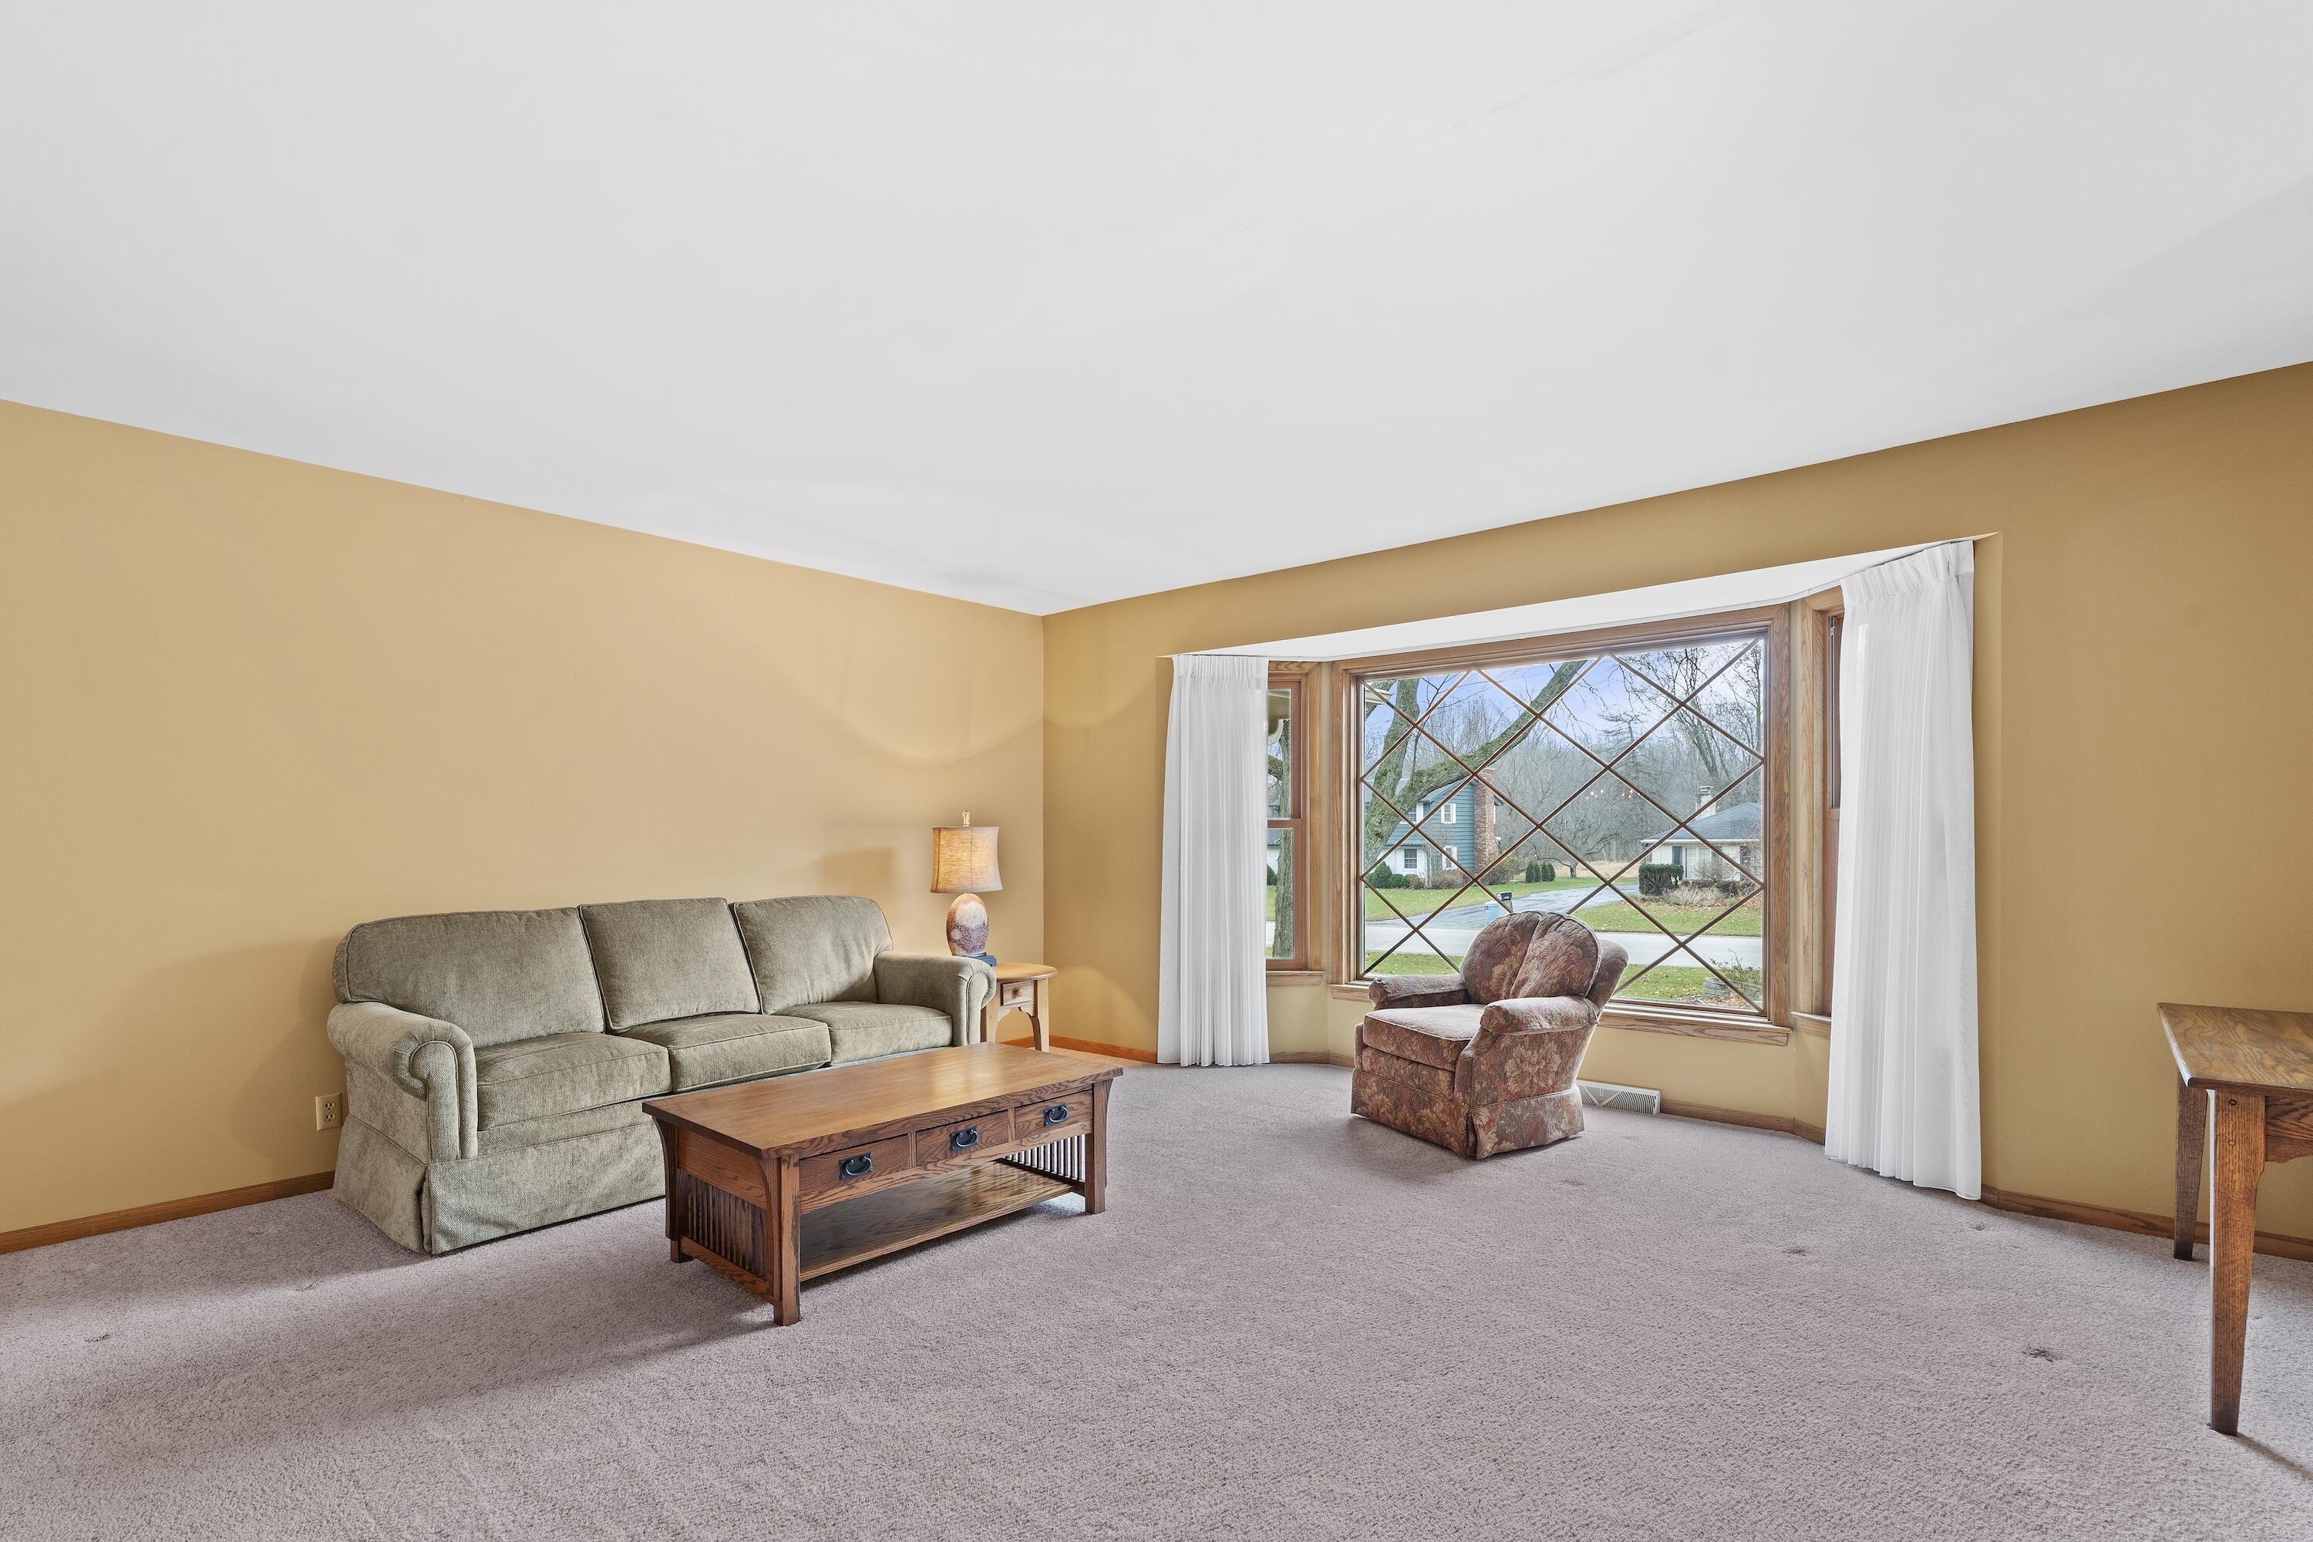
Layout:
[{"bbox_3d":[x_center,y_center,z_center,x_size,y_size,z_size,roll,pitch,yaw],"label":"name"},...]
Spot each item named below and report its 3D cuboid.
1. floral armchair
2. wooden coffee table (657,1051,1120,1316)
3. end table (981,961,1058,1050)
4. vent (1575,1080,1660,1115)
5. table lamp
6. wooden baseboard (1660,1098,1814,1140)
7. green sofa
[{"bbox_3d":[1.374,1.027,4.291,0.900,0.870,0.760,2,-4,-29],"label":"floral armchair"},{"bbox_3d":[-0.762,1.156,3.075,0.665,0.440,1.220,-3,-5,41],"label":"wooden coffee table"},{"bbox_3d":[-0.890,1.253,5.083,0.600,0.530,0.460,-3,-5,41],"label":"end table"},{"bbox_3d":[1.970,1.424,4.529,0.450,0.110,0.060,-3,-4,39],"label":"vent"},{"bbox_3d":[-0.949,0.582,5.150,0.300,0.740,0.320,0,-3,0],"label":"table lamp"},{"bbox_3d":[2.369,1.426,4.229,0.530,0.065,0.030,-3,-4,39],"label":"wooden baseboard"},{"bbox_3d":[-1.718,0.975,3.913,0.910,0.920,2.130,-3,-5,41],"label":"green sofa"}]

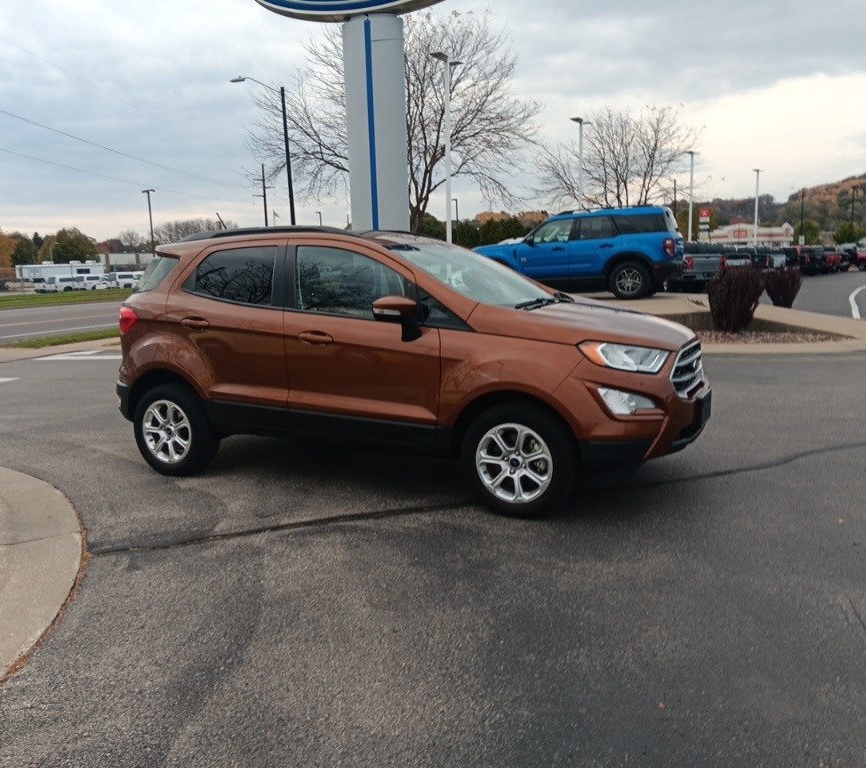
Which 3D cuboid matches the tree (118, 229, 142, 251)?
[{"bbox_3d":[-68.837,-29.260,175.999,5.600,11.970,5.600,-2,10,0],"label":"tree"}]

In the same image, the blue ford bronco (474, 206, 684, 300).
[{"bbox_3d":[2.760,-2.630,15.600,4.390,1.780,1.930,2,10,22],"label":"blue ford bronco"}]

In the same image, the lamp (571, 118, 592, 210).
[{"bbox_3d":[6.703,-8.093,34.625,0.450,7.490,1.500,5,12,37],"label":"lamp"}]

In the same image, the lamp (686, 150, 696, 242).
[{"bbox_3d":[16.165,-10.638,48.126,0.450,7.490,1.400,5,12,37],"label":"lamp"}]

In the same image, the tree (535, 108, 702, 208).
[{"bbox_3d":[9.766,-9.908,40.767,8.400,9.180,8.000,-2,10,0],"label":"tree"}]

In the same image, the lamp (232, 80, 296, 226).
[{"bbox_3d":[-7.266,-8.438,34.012,2.400,9.600,0.350,0,10,12],"label":"lamp"}]

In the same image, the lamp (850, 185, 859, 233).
[{"bbox_3d":[48.325,-18.545,88.697,0.500,8.340,1.200,5,12,37],"label":"lamp"}]

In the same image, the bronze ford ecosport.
[{"bbox_3d":[-0.285,-0.256,5.345,4.100,1.650,1.850,3,11,26],"label":"bronze ford ecosport"}]

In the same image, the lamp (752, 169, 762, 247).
[{"bbox_3d":[25.918,-13.258,61.636,0.450,7.620,1.400,5,12,37],"label":"lamp"}]

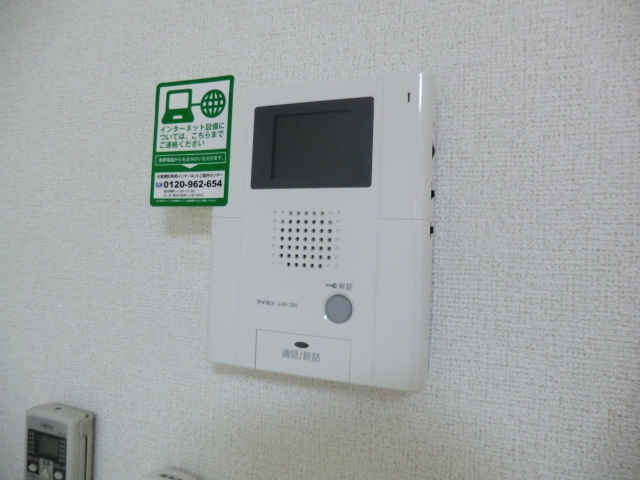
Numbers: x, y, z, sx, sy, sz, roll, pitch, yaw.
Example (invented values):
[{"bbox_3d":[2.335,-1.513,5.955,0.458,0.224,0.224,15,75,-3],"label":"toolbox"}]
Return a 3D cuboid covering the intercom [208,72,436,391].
[{"bbox_3d":[-0.005,-0.008,0.337,0.174,0.213,0.033,2,0,20],"label":"intercom"}]

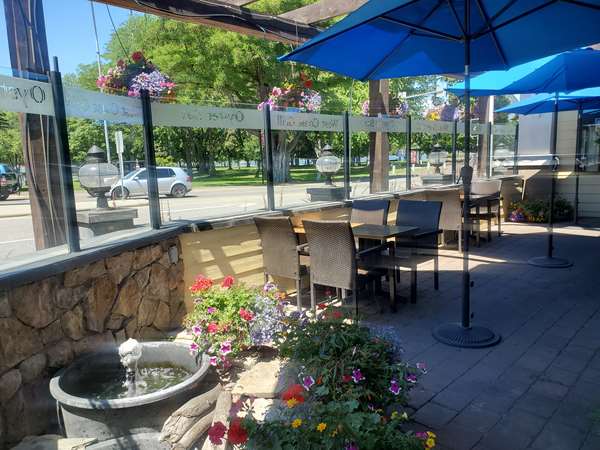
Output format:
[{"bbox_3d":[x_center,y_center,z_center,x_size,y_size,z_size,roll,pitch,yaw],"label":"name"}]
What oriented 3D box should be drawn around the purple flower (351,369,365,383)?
[{"bbox_3d":[0.301,0.792,2.380,0.068,0.072,0.050,-1,9,7],"label":"purple flower"}]

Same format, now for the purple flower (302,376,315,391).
[{"bbox_3d":[0.041,0.806,2.300,0.060,0.070,0.050,-2,8,0],"label":"purple flower"}]

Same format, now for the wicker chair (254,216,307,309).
[{"bbox_3d":[-0.048,0.331,4.592,0.560,0.930,0.630,6,12,44],"label":"wicker chair"}]

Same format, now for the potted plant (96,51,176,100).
[{"bbox_3d":[-1.515,-1.385,4.176,0.660,0.480,0.660,6,12,44],"label":"potted plant"}]

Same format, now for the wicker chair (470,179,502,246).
[{"bbox_3d":[3.076,-0.259,7.774,0.560,0.940,0.640,6,12,45],"label":"wicker chair"}]

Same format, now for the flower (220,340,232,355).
[{"bbox_3d":[-0.388,0.647,2.380,0.063,0.065,0.045,-4,8,-10],"label":"flower"}]

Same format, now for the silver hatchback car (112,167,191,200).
[{"bbox_3d":[-7.250,-2.058,21.424,4.220,1.490,1.790,-5,9,-17],"label":"silver hatchback car"}]

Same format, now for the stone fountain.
[{"bbox_3d":[-0.887,0.901,2.454,0.830,0.490,0.830,-5,9,-22],"label":"stone fountain"}]

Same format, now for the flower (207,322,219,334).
[{"bbox_3d":[-0.547,0.640,2.800,0.075,0.072,0.065,-4,9,-12],"label":"flower"}]

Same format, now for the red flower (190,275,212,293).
[{"bbox_3d":[-0.659,0.386,3.000,0.140,0.115,0.110,-4,9,-13],"label":"red flower"}]

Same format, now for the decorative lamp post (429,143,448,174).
[{"bbox_3d":[2.970,-1.425,9.734,0.440,0.690,0.440,6,12,44],"label":"decorative lamp post"}]

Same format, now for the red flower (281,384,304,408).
[{"bbox_3d":[-0.039,0.835,2.200,0.112,0.105,0.095,-2,8,-2],"label":"red flower"}]

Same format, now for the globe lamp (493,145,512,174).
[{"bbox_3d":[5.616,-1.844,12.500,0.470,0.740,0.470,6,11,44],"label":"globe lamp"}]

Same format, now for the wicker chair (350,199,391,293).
[{"bbox_3d":[0.638,0.196,5.320,0.570,0.940,0.640,6,12,45],"label":"wicker chair"}]

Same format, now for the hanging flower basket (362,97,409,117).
[{"bbox_3d":[1.332,-1.854,7.022,0.660,0.420,0.680,6,12,44],"label":"hanging flower basket"}]

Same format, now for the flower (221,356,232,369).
[{"bbox_3d":[-0.388,0.726,2.380,0.060,0.060,0.045,-4,8,-10],"label":"flower"}]

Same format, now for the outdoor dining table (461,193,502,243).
[{"bbox_3d":[2.750,-0.087,7.393,0.660,0.740,0.660,6,12,44],"label":"outdoor dining table"}]

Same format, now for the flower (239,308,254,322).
[{"bbox_3d":[-0.342,0.569,2.850,0.100,0.088,0.080,-3,9,-7],"label":"flower"}]

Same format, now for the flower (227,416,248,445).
[{"bbox_3d":[-0.241,0.797,1.740,0.080,0.080,0.065,-4,8,-9],"label":"flower"}]

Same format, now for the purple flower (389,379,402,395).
[{"bbox_3d":[0.502,0.850,2.380,0.066,0.075,0.050,0,9,12],"label":"purple flower"}]

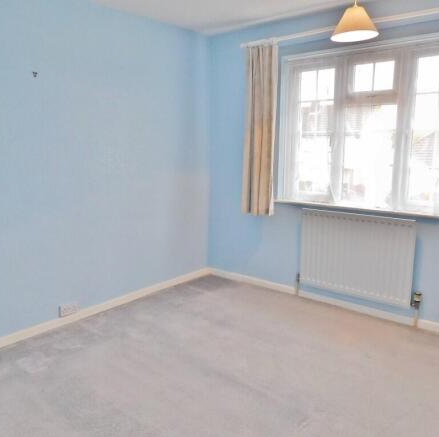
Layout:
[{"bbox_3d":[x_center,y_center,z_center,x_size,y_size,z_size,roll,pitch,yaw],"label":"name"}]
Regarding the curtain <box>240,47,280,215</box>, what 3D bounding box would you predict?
[{"bbox_3d":[0.348,-0.759,3.609,0.310,1.460,0.120,8,12,38],"label":"curtain"}]

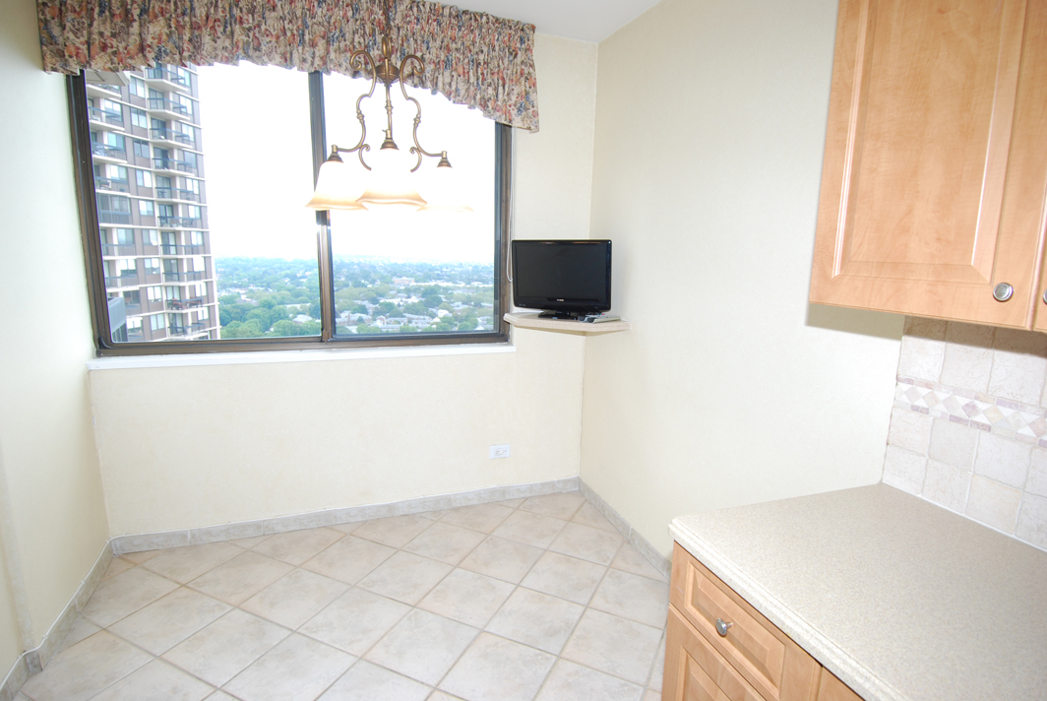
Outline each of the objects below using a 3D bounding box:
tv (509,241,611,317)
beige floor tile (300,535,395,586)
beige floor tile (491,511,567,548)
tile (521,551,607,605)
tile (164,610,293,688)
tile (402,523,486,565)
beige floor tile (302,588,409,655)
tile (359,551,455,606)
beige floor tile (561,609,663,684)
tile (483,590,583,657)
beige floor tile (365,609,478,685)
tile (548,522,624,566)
[{"bbox_3d":[0.186,-0.361,2.665,0.505,0.389,0.170,6,11,24],"label":"tv"},{"bbox_3d":[-0.840,1.020,2.564,0.323,0.010,0.323,6,10,24],"label":"beige floor tile"},{"bbox_3d":[0.034,0.938,2.743,0.308,0.015,0.308,6,11,24],"label":"beige floor tile"},{"bbox_3d":[0.195,1.064,2.459,0.323,0.010,0.323,6,10,24],"label":"tile"},{"bbox_3d":[-1.058,1.060,1.876,0.308,0.015,0.308,6,11,24],"label":"tile"},{"bbox_3d":[-0.386,0.968,2.635,0.312,0.010,0.312,6,11,24],"label":"tile"},{"bbox_3d":[-0.654,1.059,2.064,0.312,0.010,0.312,6,11,24],"label":"beige floor tile"},{"bbox_3d":[-0.540,1.050,2.430,0.323,0.010,0.323,6,10,24],"label":"tile"},{"bbox_3d":[0.352,1.138,2.031,0.323,0.010,0.323,6,10,24],"label":"beige floor tile"},{"bbox_3d":[0.052,1.057,2.055,0.308,0.015,0.308,6,11,24],"label":"tile"},{"bbox_3d":[-0.378,1.124,2.002,0.323,0.010,0.323,6,10,24],"label":"beige floor tile"},{"bbox_3d":[0.312,0.967,2.616,0.308,0.015,0.308,6,11,24],"label":"tile"}]

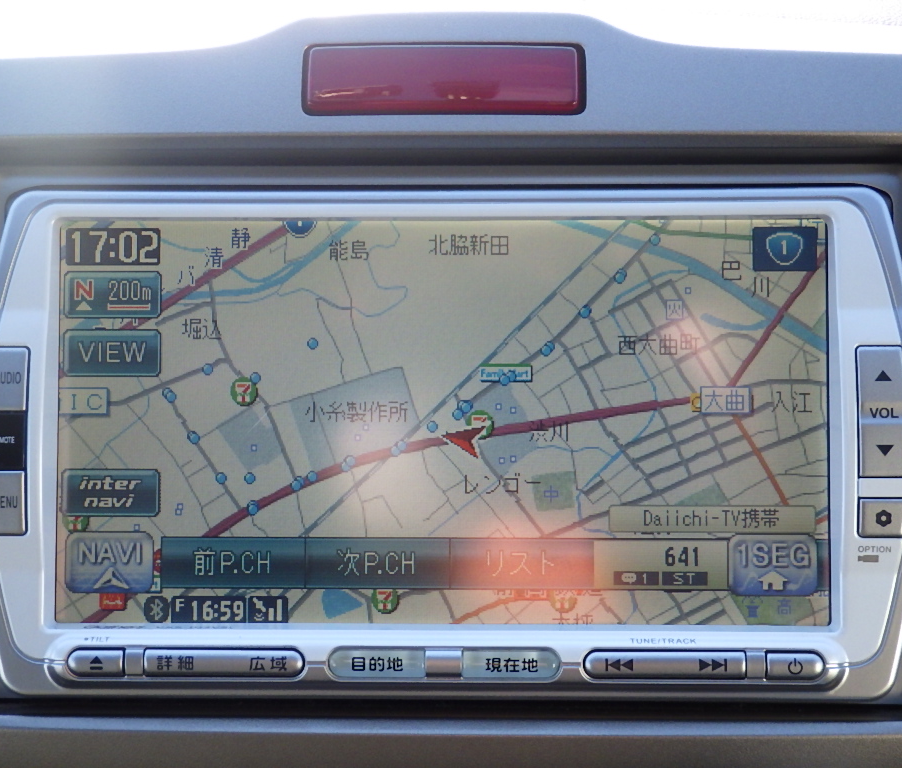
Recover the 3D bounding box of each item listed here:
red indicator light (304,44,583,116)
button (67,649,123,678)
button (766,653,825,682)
[{"bbox_3d":[-0.002,-0.061,0.301,0.056,0.015,0.005,0,-22,0],"label":"red indicator light"},{"bbox_3d":[-0.071,0.056,0.302,0.011,0.005,0.004,0,-3,1],"label":"button"},{"bbox_3d":[0.069,0.056,0.300,0.012,0.006,0.004,0,-3,1],"label":"button"}]

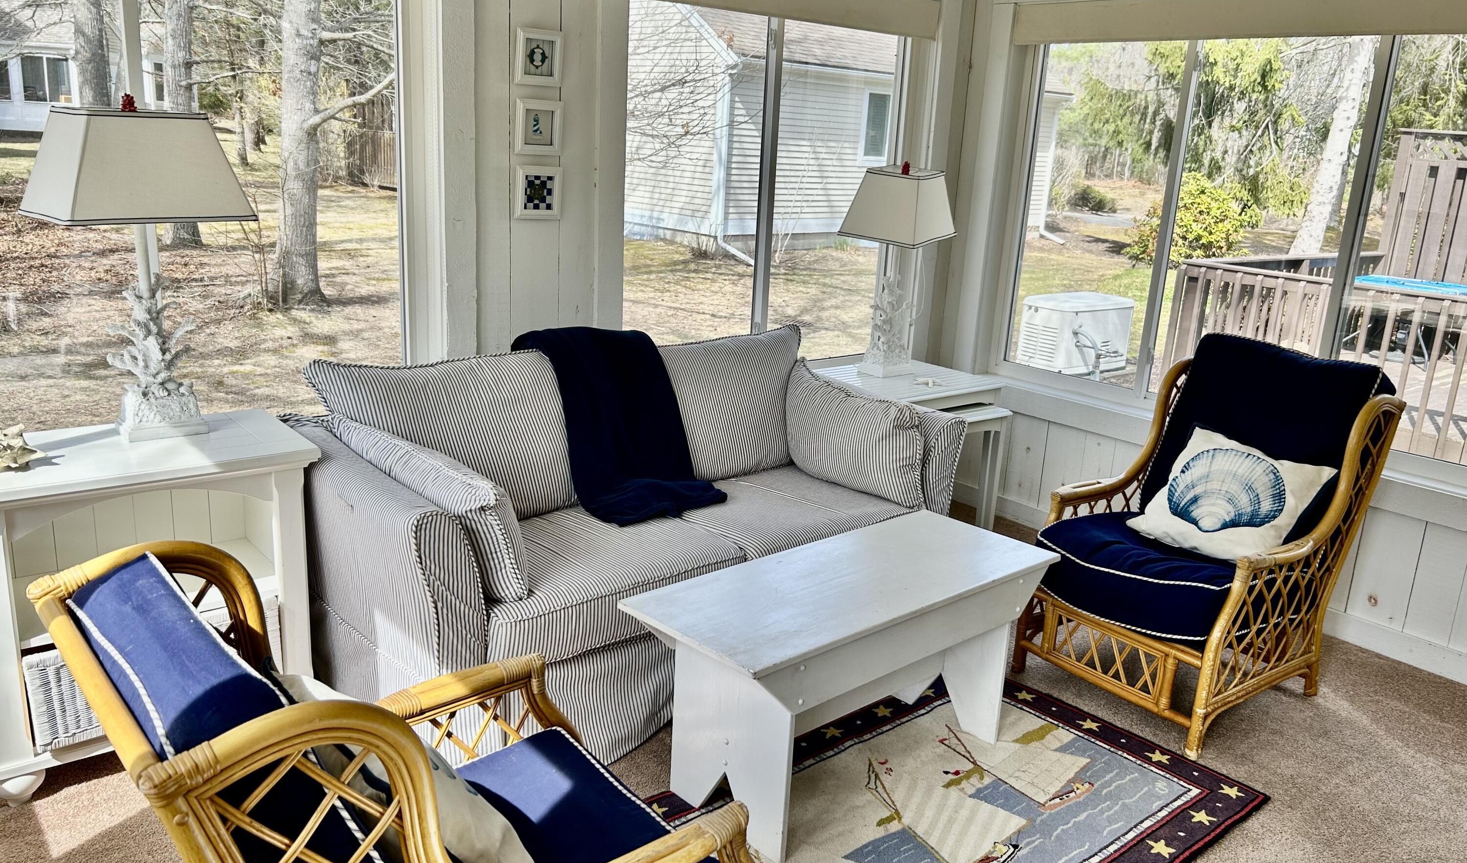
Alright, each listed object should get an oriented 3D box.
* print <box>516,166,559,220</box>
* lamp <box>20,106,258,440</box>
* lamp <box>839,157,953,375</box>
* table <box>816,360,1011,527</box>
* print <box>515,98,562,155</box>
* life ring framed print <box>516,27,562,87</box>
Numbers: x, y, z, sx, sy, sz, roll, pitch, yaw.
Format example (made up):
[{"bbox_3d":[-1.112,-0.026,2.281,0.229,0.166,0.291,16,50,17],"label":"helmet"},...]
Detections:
[{"bbox_3d":[-0.555,-0.680,3.147,0.139,0.146,0.022,-10,20,-40],"label":"print"},{"bbox_3d":[-1.294,-0.357,2.434,0.266,0.747,0.394,15,20,38],"label":"lamp"},{"bbox_3d":[0.586,-0.574,3.944,0.266,0.747,0.388,-8,19,-35],"label":"lamp"},{"bbox_3d":[0.602,0.127,4.015,0.586,0.639,0.577,-10,20,-40],"label":"table"},{"bbox_3d":[-0.547,-0.854,3.099,0.139,0.146,0.022,-10,20,-40],"label":"print"},{"bbox_3d":[-0.538,-1.034,3.050,0.139,0.148,0.022,-10,20,-40],"label":"life ring framed print"}]

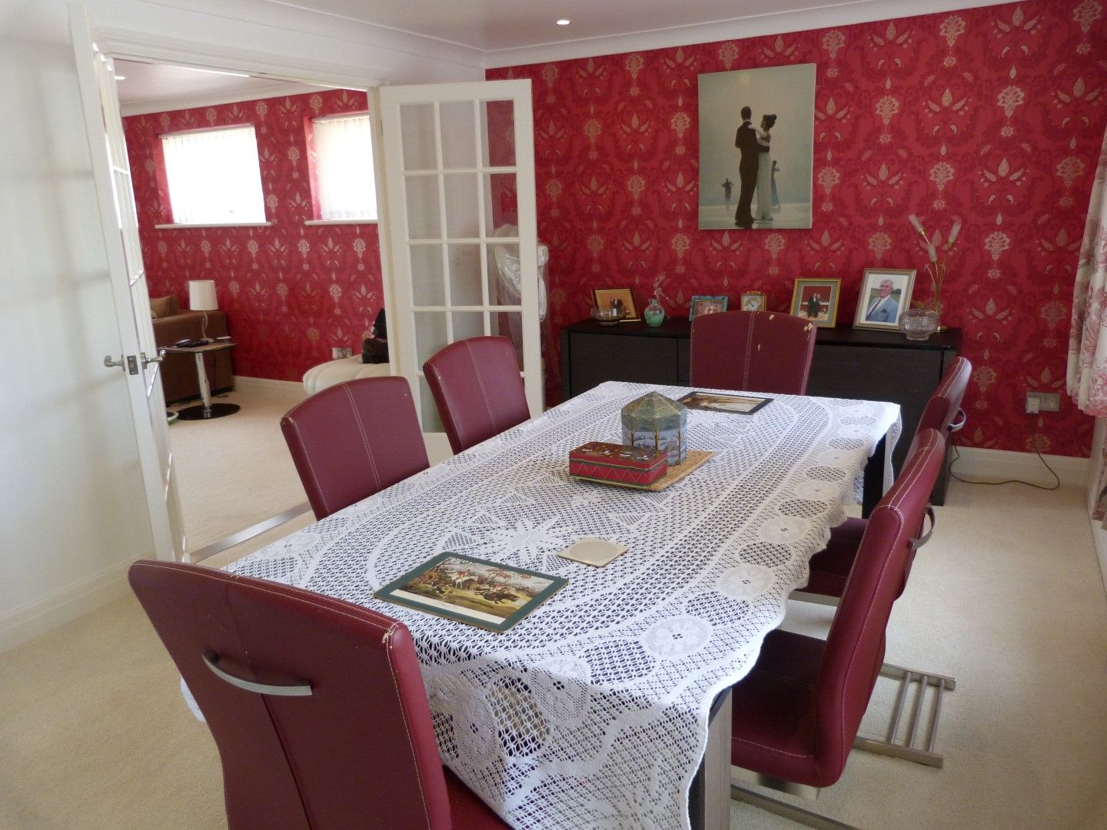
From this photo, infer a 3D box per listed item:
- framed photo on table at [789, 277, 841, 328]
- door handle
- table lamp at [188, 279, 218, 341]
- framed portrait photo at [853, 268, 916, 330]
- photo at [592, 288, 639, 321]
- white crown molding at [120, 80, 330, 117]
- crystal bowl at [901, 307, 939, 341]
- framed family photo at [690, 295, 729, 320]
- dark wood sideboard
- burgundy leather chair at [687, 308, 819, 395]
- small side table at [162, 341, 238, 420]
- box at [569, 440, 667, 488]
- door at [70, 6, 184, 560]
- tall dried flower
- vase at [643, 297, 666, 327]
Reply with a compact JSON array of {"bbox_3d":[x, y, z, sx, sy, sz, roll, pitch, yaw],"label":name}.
[{"bbox_3d":[1.356,-0.578,4.136,0.231,0.254,0.045,7,0,30],"label":"framed photo on table"},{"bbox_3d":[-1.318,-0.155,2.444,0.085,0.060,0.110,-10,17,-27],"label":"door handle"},{"bbox_3d":[-2.588,-0.773,5.913,0.230,0.445,0.230,5,17,26],"label":"table lamp"},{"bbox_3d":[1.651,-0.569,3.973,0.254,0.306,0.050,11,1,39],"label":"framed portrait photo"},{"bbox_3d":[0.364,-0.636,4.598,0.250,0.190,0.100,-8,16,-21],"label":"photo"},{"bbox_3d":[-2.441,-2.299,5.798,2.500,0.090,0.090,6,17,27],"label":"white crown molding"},{"bbox_3d":[1.718,-0.431,3.756,0.188,0.137,0.188,5,17,26],"label":"crystal bowl"},{"bbox_3d":[0.860,-0.584,4.410,0.202,0.148,0.040,5,0,26],"label":"framed family photo"},{"bbox_3d":[1.034,-0.081,4.240,1.930,0.741,0.520,5,17,26],"label":"dark wood sideboard"},{"bbox_3d":[0.681,0.125,3.038,0.455,0.990,0.600,5,17,26],"label":"burgundy leather chair"},{"bbox_3d":[-2.574,-0.266,5.861,0.500,0.500,0.460,6,17,27],"label":"small side table"},{"bbox_3d":[0.166,0.123,2.025,0.218,0.059,0.113,7,18,32],"label":"box"},{"bbox_3d":[-1.416,-0.247,2.763,0.045,1.981,0.690,-8,16,-22],"label":"door"},{"bbox_3d":[1.849,-0.682,3.896,0.250,0.540,0.170,5,17,26],"label":"tall dried flower"},{"bbox_3d":[0.561,-0.569,4.416,0.115,0.145,0.115,-2,15,1],"label":"vase"}]

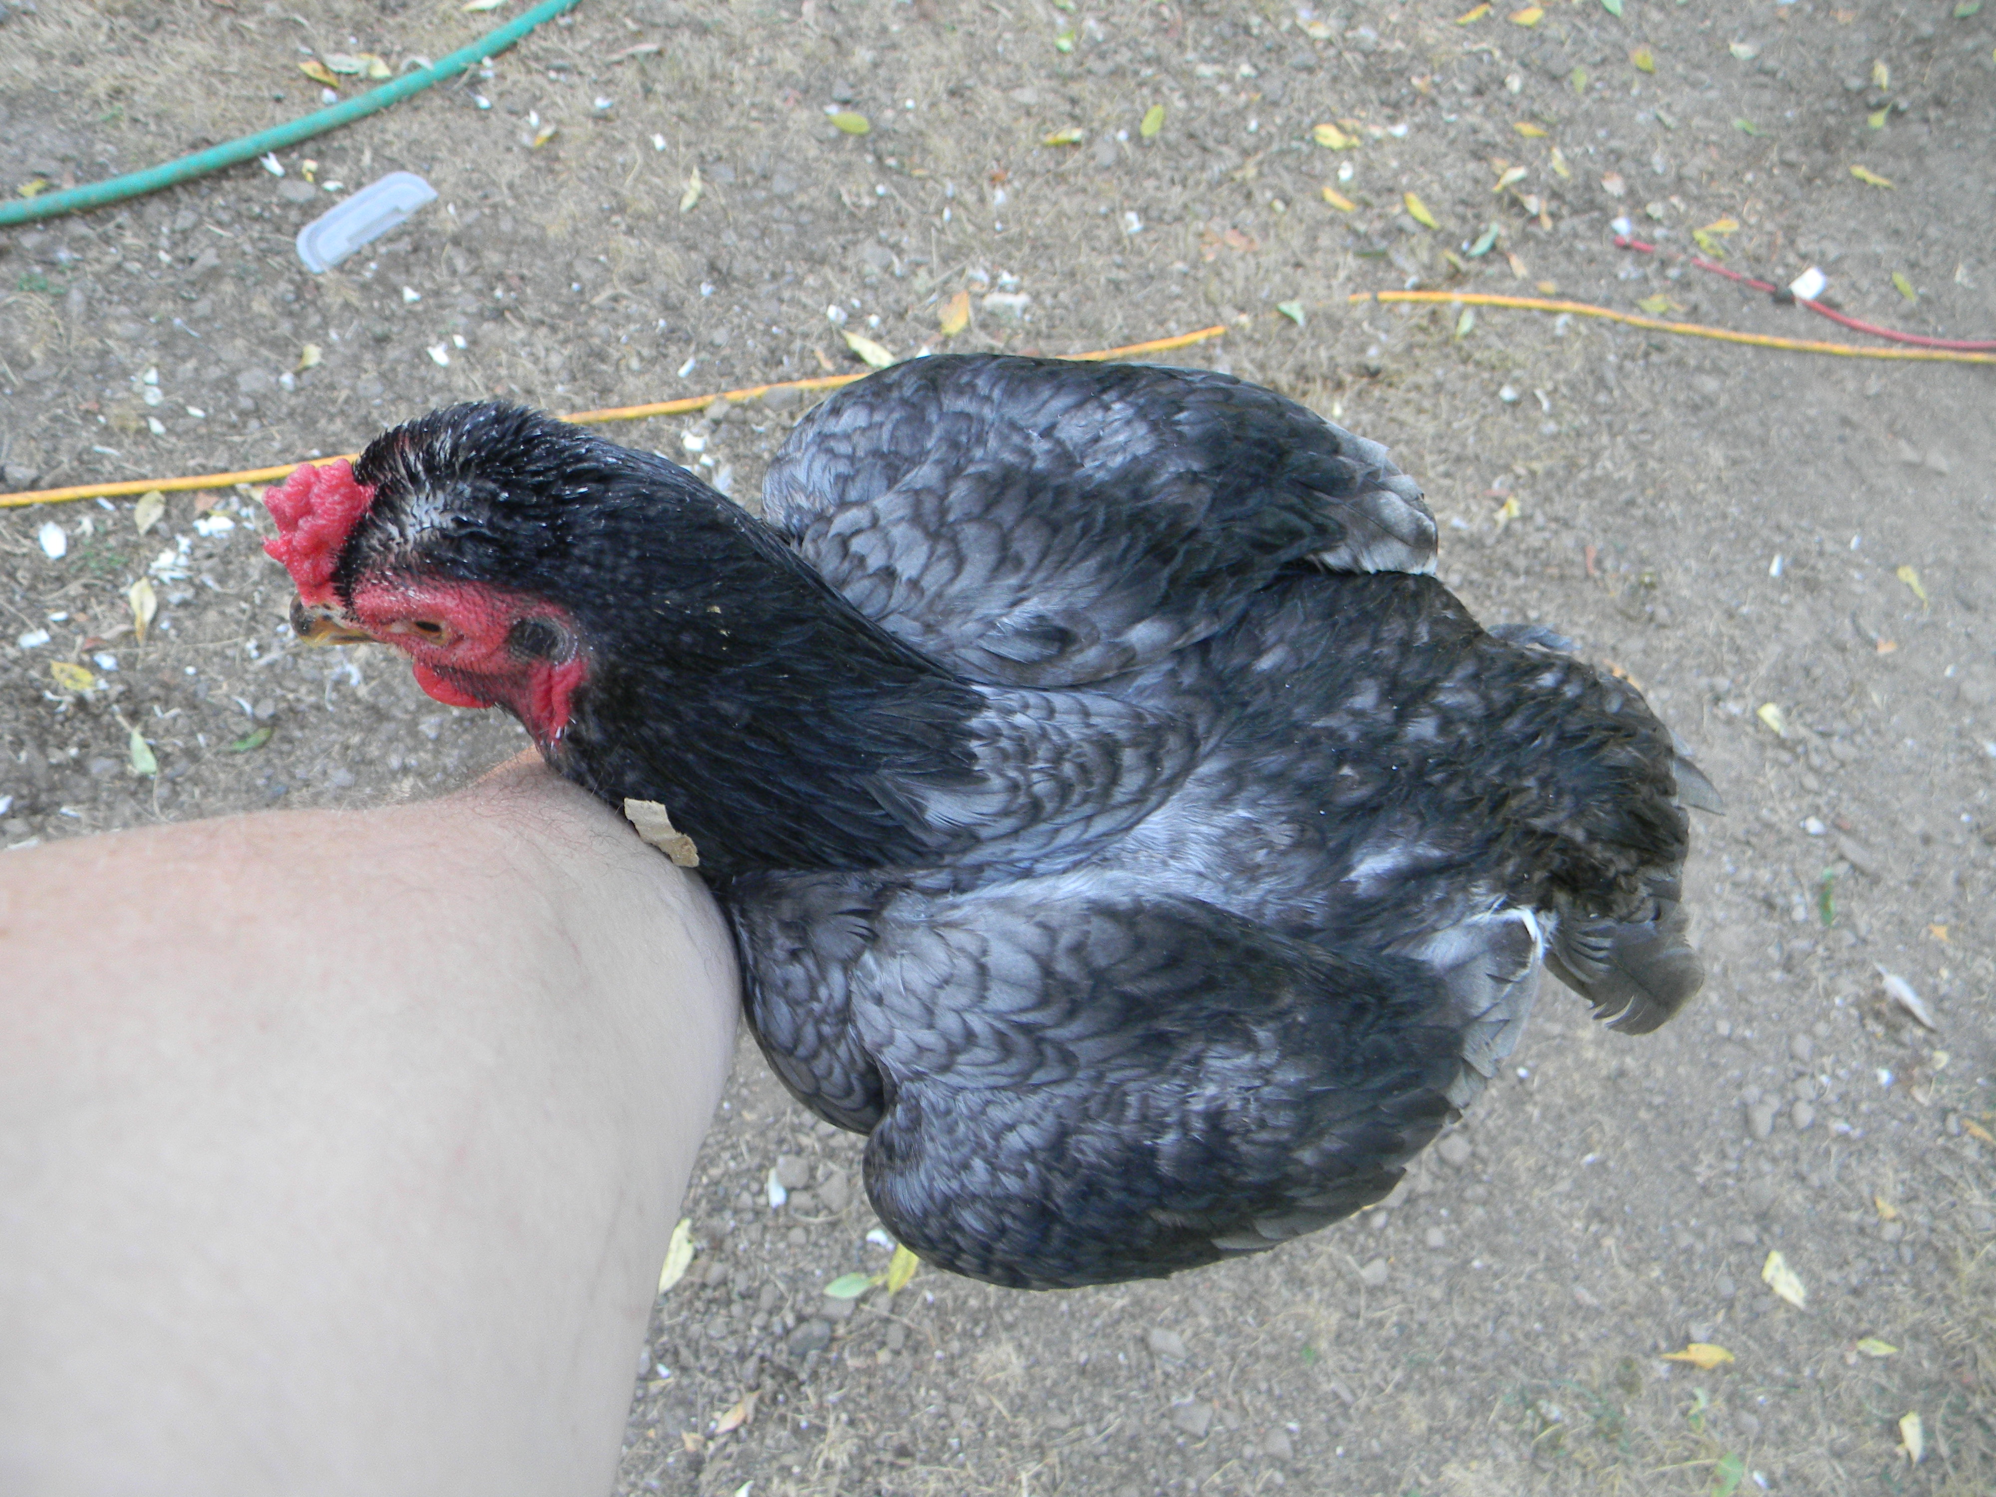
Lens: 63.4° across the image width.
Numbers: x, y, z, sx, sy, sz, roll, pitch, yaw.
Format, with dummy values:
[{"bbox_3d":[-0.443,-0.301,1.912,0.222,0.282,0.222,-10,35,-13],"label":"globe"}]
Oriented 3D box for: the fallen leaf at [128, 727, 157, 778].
[{"bbox_3d":[-0.732,0.003,1.382,0.016,0.010,0.049,-21,75,-18],"label":"fallen leaf"}]

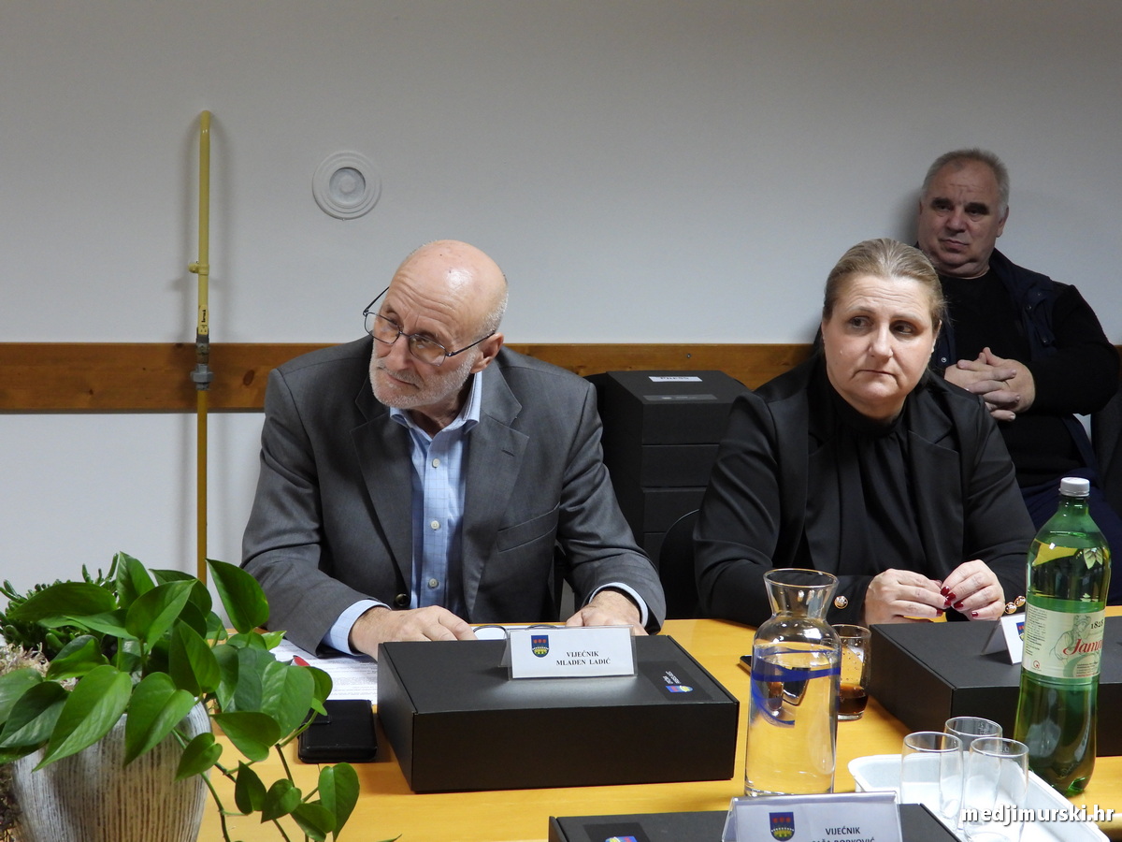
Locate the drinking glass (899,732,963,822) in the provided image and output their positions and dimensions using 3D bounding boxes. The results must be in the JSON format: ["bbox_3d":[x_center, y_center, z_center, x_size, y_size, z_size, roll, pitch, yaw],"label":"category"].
[{"bbox_3d":[0.354,0.356,1.866,0.061,0.101,0.061,2,10,0],"label":"drinking glass"}]

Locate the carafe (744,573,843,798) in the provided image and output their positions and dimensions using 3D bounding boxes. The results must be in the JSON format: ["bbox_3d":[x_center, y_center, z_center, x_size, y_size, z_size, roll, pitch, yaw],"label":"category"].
[{"bbox_3d":[0.241,0.270,2.005,0.095,0.223,0.095,2,10,0],"label":"carafe"}]

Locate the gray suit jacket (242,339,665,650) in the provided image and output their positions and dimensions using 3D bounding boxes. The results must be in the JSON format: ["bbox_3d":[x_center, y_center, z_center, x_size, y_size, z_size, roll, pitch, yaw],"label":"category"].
[{"bbox_3d":[-0.143,0.205,2.733,0.570,0.640,0.530,1,10,-6],"label":"gray suit jacket"}]

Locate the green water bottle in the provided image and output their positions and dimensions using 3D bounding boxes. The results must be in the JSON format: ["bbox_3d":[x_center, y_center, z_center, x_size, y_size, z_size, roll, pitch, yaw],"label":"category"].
[{"bbox_3d":[0.525,0.223,2.034,0.090,0.327,0.090,1,10,-7],"label":"green water bottle"}]

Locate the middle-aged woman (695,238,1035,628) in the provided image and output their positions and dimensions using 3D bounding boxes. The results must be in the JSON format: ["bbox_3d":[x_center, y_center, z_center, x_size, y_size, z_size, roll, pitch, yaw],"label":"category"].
[{"bbox_3d":[0.423,0.367,2.828,0.500,1.250,0.660,1,10,-6],"label":"middle-aged woman"}]

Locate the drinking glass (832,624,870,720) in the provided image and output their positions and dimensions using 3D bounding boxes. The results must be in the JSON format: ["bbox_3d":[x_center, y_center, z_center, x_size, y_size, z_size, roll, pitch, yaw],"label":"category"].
[{"bbox_3d":[0.329,0.292,2.256,0.059,0.101,0.059,2,10,0],"label":"drinking glass"}]

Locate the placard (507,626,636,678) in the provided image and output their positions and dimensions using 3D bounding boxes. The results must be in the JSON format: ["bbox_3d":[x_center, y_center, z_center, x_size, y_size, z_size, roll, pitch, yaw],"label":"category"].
[{"bbox_3d":[0.009,0.248,2.110,0.143,0.050,0.050,0,10,-14],"label":"placard"}]

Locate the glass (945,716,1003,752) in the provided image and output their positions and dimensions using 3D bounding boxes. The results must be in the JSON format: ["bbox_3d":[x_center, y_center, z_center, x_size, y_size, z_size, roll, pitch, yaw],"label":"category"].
[{"bbox_3d":[0.404,0.349,1.917,0.061,0.101,0.061,2,10,0],"label":"glass"}]

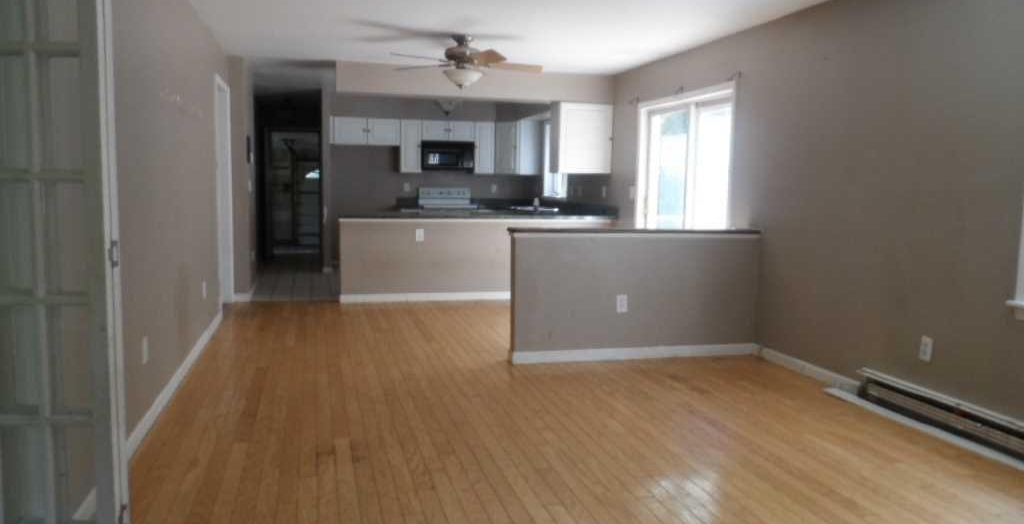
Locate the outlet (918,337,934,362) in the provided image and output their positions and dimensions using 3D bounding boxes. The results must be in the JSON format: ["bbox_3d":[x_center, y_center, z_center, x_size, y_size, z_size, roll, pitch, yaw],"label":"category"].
[{"bbox_3d":[2.244,0.472,3.849,0.010,0.122,0.077,0,6,-16],"label":"outlet"}]

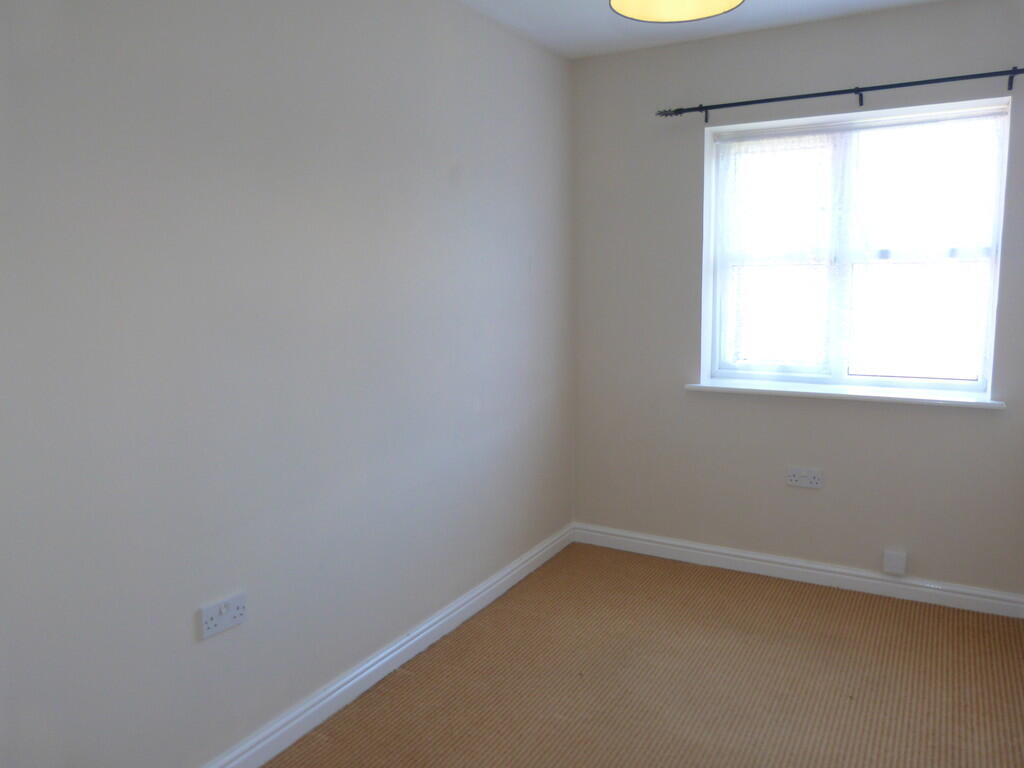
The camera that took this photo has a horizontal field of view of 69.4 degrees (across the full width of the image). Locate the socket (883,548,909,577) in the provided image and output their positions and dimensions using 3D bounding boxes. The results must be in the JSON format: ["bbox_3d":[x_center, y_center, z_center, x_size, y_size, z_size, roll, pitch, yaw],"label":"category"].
[{"bbox_3d":[1.628,0.762,3.142,0.084,0.086,0.020,4,10,28],"label":"socket"}]

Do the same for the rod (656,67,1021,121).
[{"bbox_3d":[1.319,-1.139,2.940,1.500,0.065,0.105,4,10,28],"label":"rod"}]

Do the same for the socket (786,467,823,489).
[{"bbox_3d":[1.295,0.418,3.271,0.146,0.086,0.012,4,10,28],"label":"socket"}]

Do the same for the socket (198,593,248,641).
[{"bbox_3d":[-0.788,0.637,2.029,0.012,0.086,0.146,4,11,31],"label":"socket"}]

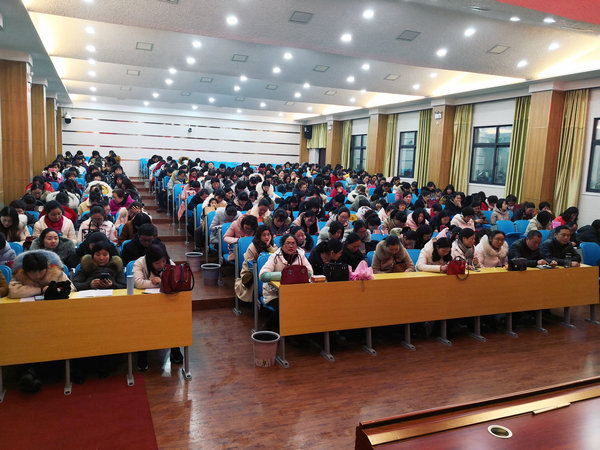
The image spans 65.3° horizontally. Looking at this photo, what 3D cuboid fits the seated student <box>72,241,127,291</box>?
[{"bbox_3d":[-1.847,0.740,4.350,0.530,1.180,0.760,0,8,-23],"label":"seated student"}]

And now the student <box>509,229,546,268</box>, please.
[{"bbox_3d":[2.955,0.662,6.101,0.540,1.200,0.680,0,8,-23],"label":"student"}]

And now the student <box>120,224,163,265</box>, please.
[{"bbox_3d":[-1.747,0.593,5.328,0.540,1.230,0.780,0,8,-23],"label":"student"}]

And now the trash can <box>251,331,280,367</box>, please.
[{"bbox_3d":[-0.326,1.188,4.447,0.274,0.262,0.274,3,7,0],"label":"trash can"}]

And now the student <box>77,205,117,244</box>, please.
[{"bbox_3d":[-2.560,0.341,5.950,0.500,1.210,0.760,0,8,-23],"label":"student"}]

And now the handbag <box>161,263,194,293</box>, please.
[{"bbox_3d":[-1.127,0.462,4.278,0.290,0.260,0.160,0,8,-23],"label":"handbag"}]

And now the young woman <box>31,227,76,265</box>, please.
[{"bbox_3d":[-2.487,0.602,4.705,0.500,1.140,0.660,-1,8,-26],"label":"young woman"}]

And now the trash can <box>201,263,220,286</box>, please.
[{"bbox_3d":[-1.320,0.745,6.942,0.285,0.280,0.285,0,8,-23],"label":"trash can"}]

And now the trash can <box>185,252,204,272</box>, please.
[{"bbox_3d":[-1.746,0.622,7.729,0.285,0.280,0.285,0,8,-23],"label":"trash can"}]

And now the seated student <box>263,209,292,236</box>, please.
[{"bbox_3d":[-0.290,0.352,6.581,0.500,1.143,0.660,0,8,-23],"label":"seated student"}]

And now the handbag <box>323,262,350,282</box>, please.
[{"bbox_3d":[0.361,0.444,4.610,0.265,0.195,0.120,0,8,-23],"label":"handbag"}]

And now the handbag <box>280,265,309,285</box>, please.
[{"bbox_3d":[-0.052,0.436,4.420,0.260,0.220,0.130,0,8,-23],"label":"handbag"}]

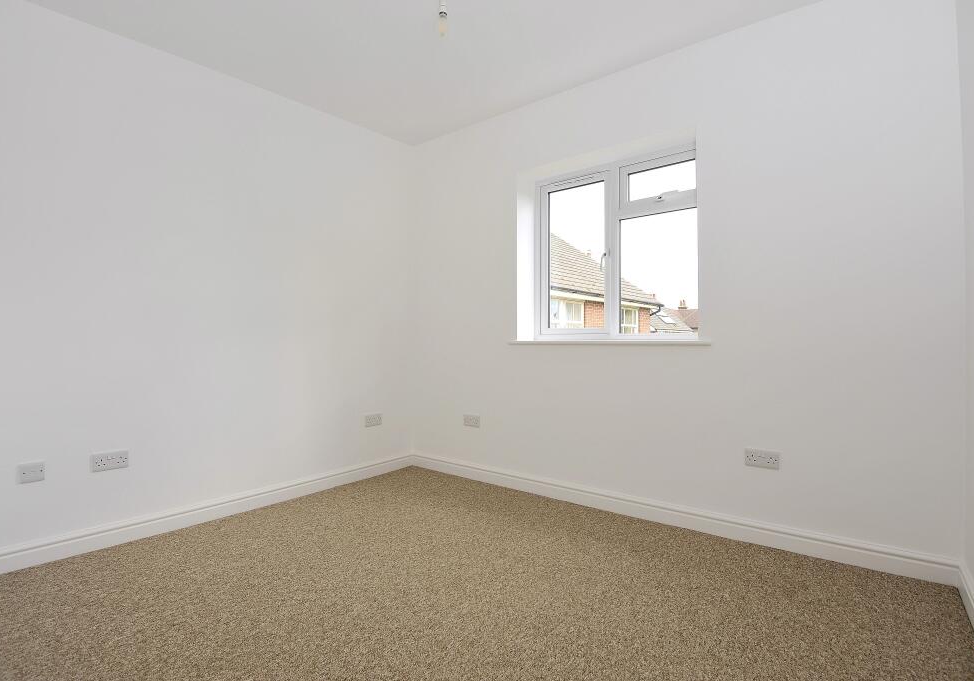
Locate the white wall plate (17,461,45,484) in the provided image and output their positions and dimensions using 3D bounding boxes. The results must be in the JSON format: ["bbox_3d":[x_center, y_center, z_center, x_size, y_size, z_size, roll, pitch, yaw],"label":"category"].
[{"bbox_3d":[-1.914,0.554,1.910,0.011,0.086,0.086,0,0,40],"label":"white wall plate"}]

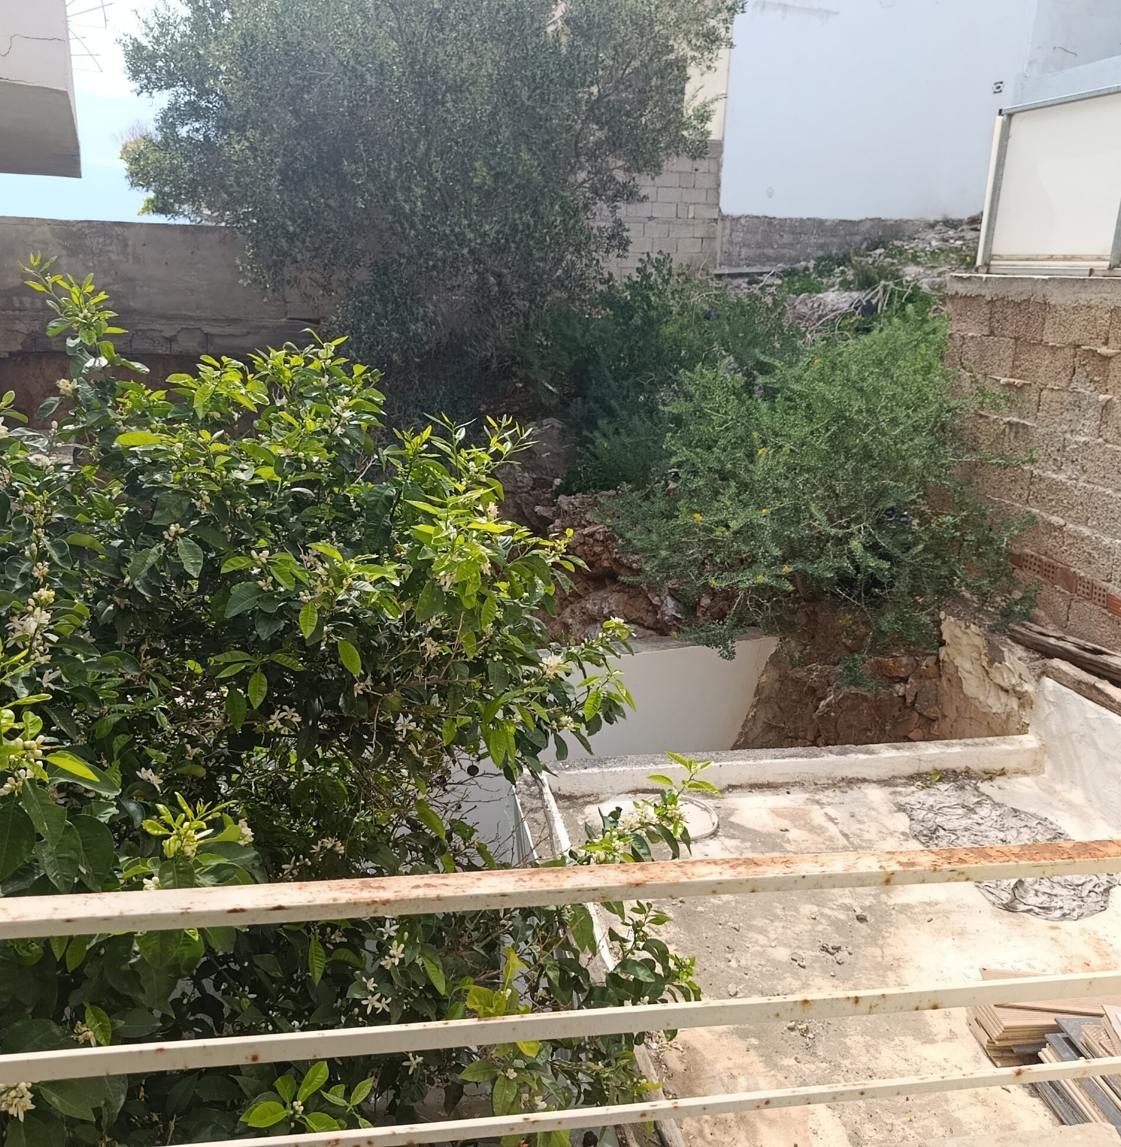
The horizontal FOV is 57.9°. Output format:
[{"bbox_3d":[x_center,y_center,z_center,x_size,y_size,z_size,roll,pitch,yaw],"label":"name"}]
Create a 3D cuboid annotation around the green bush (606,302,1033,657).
[{"bbox_3d":[1.341,-0.608,5.350,2.100,1.530,1.750,4,16,7],"label":"green bush"}]

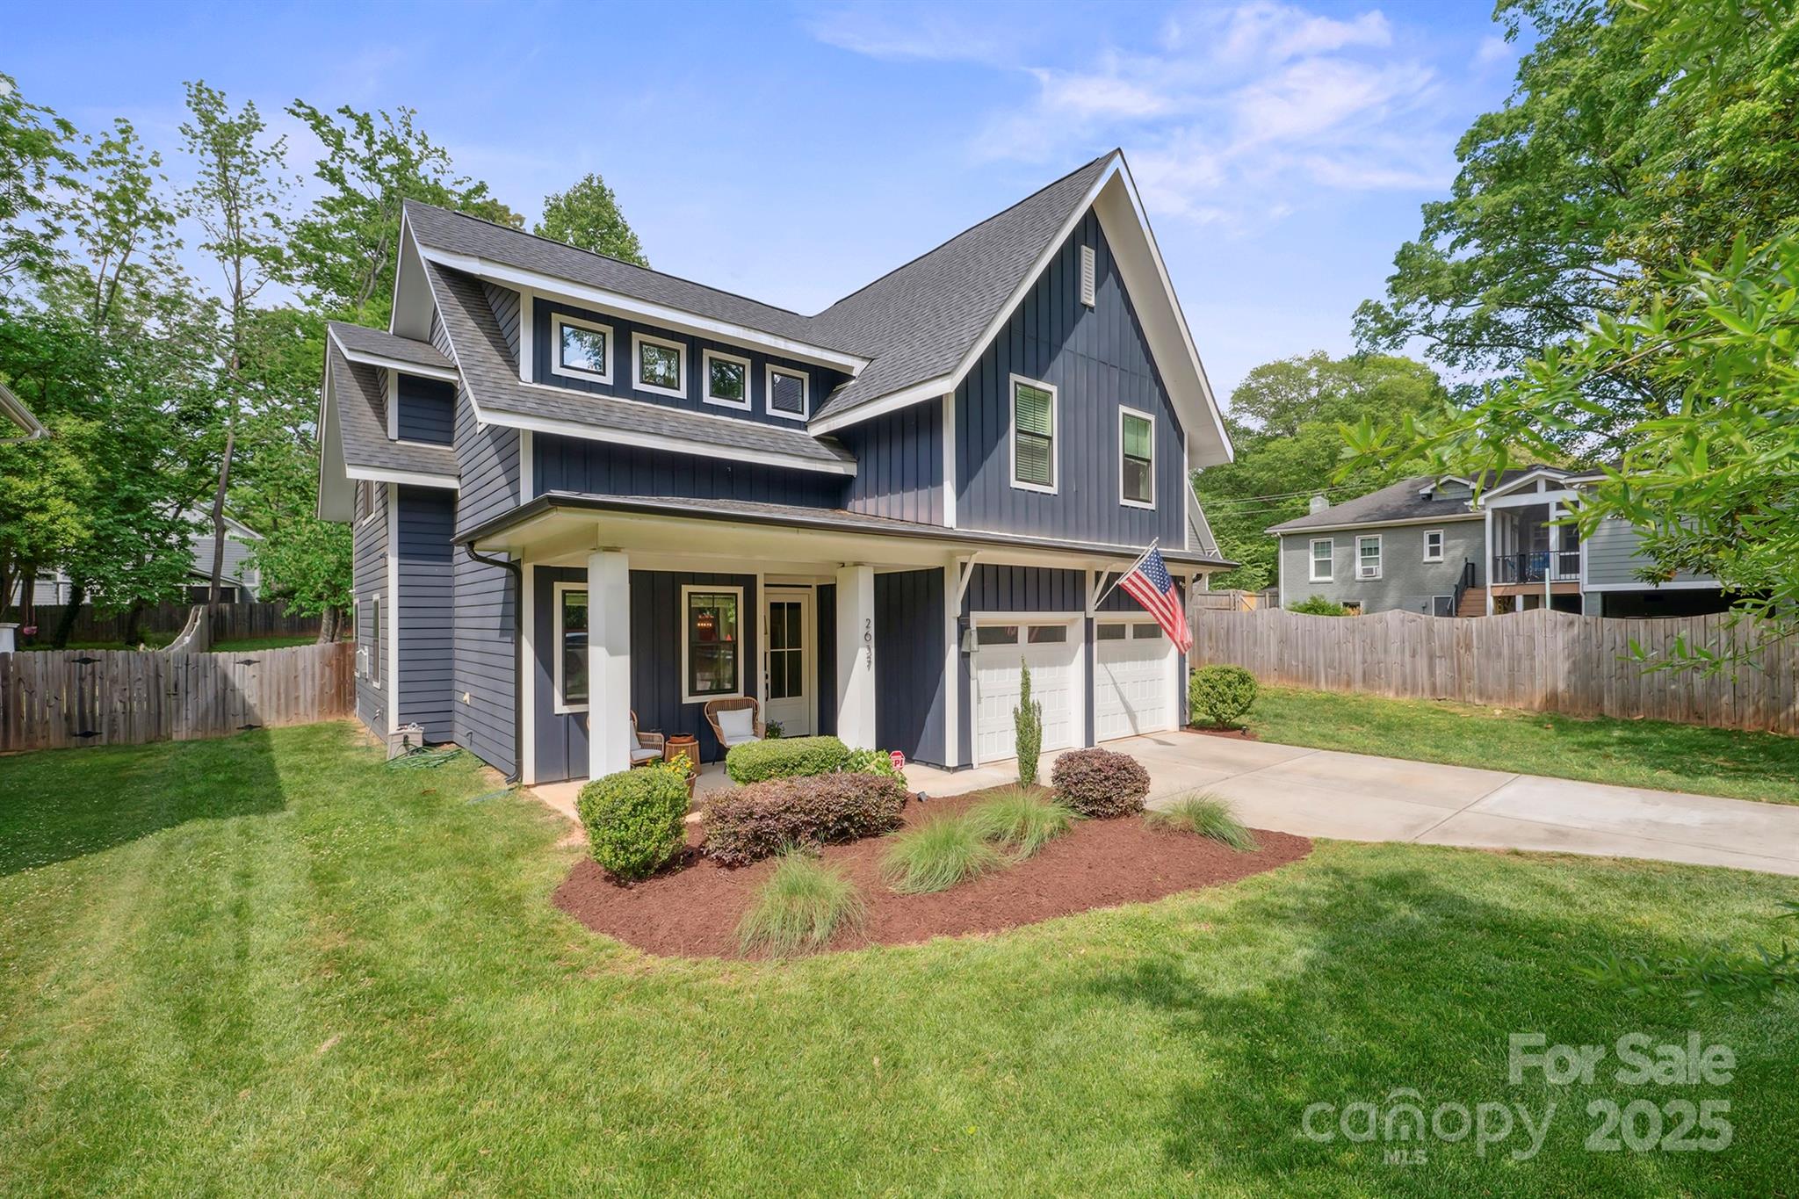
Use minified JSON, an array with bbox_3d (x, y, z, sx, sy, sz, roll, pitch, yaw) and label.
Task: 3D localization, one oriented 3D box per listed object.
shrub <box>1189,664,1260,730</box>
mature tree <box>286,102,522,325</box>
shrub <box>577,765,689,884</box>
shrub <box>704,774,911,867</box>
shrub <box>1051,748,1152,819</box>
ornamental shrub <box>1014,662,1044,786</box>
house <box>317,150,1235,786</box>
[{"bbox_3d":[6.292,1.872,14.442,1.270,1.240,1.270,1,-2,-40],"label":"shrub"},{"bbox_3d":[-21.812,-9.904,33.000,10.000,24.018,10.000,1,-2,-40],"label":"mature tree"},{"bbox_3d":[-2.306,1.928,6.519,0.920,0.900,0.920,1,-2,-40],"label":"shrub"},{"bbox_3d":[-0.867,2.072,7.341,1.920,0.630,0.880,1,-2,-40],"label":"shrub"},{"bbox_3d":[2.235,2.029,8.383,1.080,0.730,1.030,0,-1,0],"label":"shrub"},{"bbox_3d":[1.677,1.619,9.729,0.380,1.600,0.380,0,-1,0],"label":"ornamental shrub"},{"bbox_3d":[-3.608,-2.436,16.381,13.671,10.035,16.095,1,-2,-40],"label":"house"}]

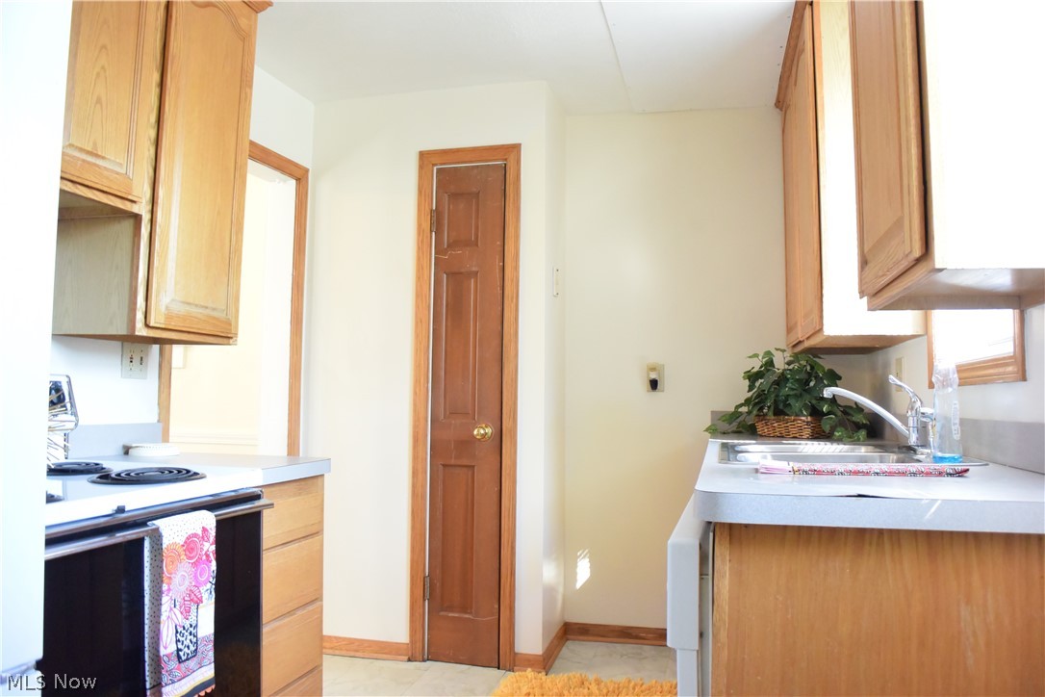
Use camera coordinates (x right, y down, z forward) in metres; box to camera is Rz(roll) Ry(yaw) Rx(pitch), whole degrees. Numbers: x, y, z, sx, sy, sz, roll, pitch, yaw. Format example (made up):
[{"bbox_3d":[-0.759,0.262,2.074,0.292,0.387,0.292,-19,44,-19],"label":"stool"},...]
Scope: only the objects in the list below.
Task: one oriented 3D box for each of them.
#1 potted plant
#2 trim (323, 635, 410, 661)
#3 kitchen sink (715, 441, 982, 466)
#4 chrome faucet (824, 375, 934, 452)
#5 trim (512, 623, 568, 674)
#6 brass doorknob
[{"bbox_3d":[0.960,0.170,2.905,0.541,0.318,0.397,0,-4,14],"label":"potted plant"},{"bbox_3d":[-0.660,1.178,3.102,0.450,0.083,0.020,0,-4,14],"label":"trim"},{"bbox_3d":[0.780,0.354,1.998,0.549,0.184,0.825,0,-4,14],"label":"kitchen sink"},{"bbox_3d":[0.900,0.167,1.989,0.243,0.195,0.169,0,-4,14],"label":"chrome faucet"},{"bbox_3d":[0.082,1.192,3.146,0.135,0.083,0.473,0,-4,14],"label":"trim"},{"bbox_3d":[-0.154,0.327,3.027,0.066,0.066,0.064,0,-4,14],"label":"brass doorknob"}]

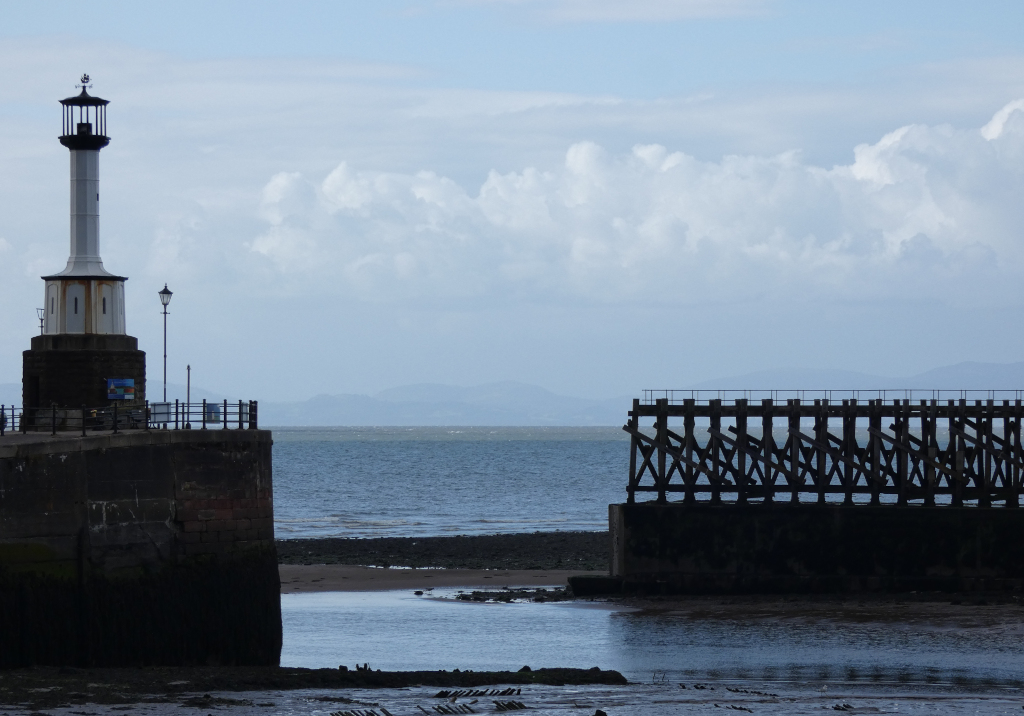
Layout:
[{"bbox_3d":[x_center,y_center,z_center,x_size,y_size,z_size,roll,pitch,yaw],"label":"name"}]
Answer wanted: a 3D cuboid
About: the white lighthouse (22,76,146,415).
[{"bbox_3d":[-18.333,-4.506,179.000,5.100,15.300,5.100,1,-1,-32],"label":"white lighthouse"}]

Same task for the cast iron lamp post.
[{"bbox_3d":[-14.455,-0.054,174.000,0.550,6.080,0.550,0,-1,0],"label":"cast iron lamp post"}]

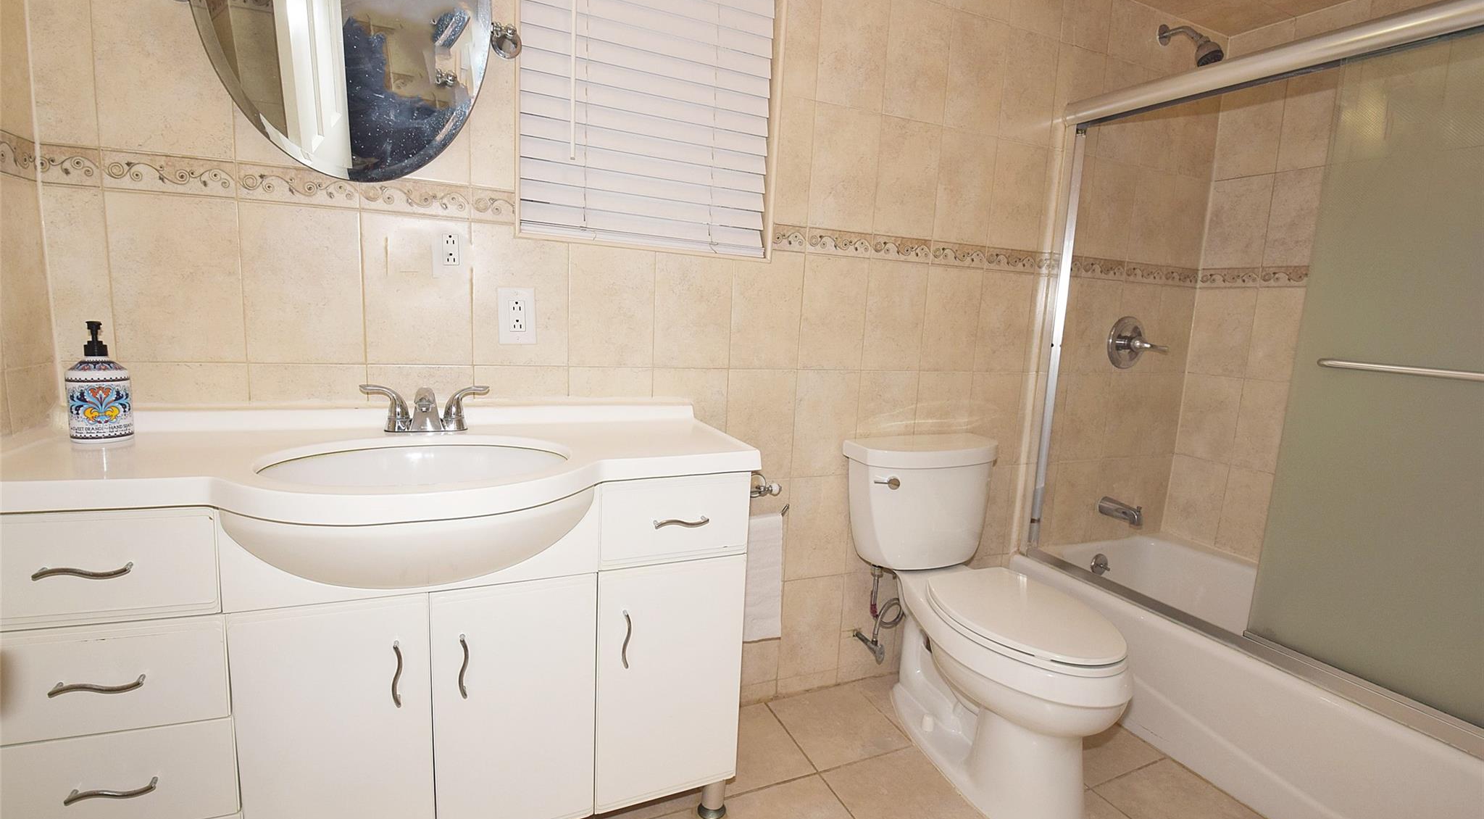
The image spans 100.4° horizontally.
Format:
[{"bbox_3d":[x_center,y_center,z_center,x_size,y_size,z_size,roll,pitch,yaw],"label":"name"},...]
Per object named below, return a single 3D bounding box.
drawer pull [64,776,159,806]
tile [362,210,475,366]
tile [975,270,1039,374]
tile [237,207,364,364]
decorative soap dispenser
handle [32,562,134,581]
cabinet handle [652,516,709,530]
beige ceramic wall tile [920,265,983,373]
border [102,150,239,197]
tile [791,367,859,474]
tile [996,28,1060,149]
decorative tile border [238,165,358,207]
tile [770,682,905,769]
[{"bbox_3d":[-0.918,0.558,0.905,0.102,0.016,0.026,-1,10,-22],"label":"drawer pull"},{"bbox_3d":[-0.688,-0.250,1.322,0.200,0.303,0.010,-1,9,-22],"label":"tile"},{"bbox_3d":[0.820,-0.273,1.942,0.202,0.307,0.010,-1,9,-22],"label":"tile"},{"bbox_3d":[-0.872,-0.248,1.238,0.202,0.307,0.010,-1,10,-22],"label":"tile"},{"bbox_3d":[-1.073,-0.044,1.031,0.076,0.197,0.076,11,12,42],"label":"decorative soap dispenser"},{"bbox_3d":[-0.899,0.221,0.848,0.102,0.016,0.026,-1,10,-22],"label":"handle"},{"bbox_3d":[-0.118,0.219,1.204,0.109,0.023,0.027,-1,9,-22],"label":"cabinet handle"},{"bbox_3d":[0.629,-0.270,1.856,0.202,0.307,0.010,-1,10,-22],"label":"beige ceramic wall tile"},{"bbox_3d":[-1.053,-0.430,1.145,0.200,0.064,0.010,-1,9,-22],"label":"border"},{"bbox_3d":[0.241,0.041,1.776,0.201,0.304,0.010,-1,9,-21],"label":"tile"},{"bbox_3d":[0.846,-0.940,1.816,0.200,0.303,0.010,-1,9,-22],"label":"tile"},{"bbox_3d":[-0.889,-0.445,1.247,0.202,0.068,0.010,-1,9,-21],"label":"decorative tile border"},{"bbox_3d":[0.264,0.883,1.732,0.300,0.010,0.300,-1,9,-22],"label":"tile"}]

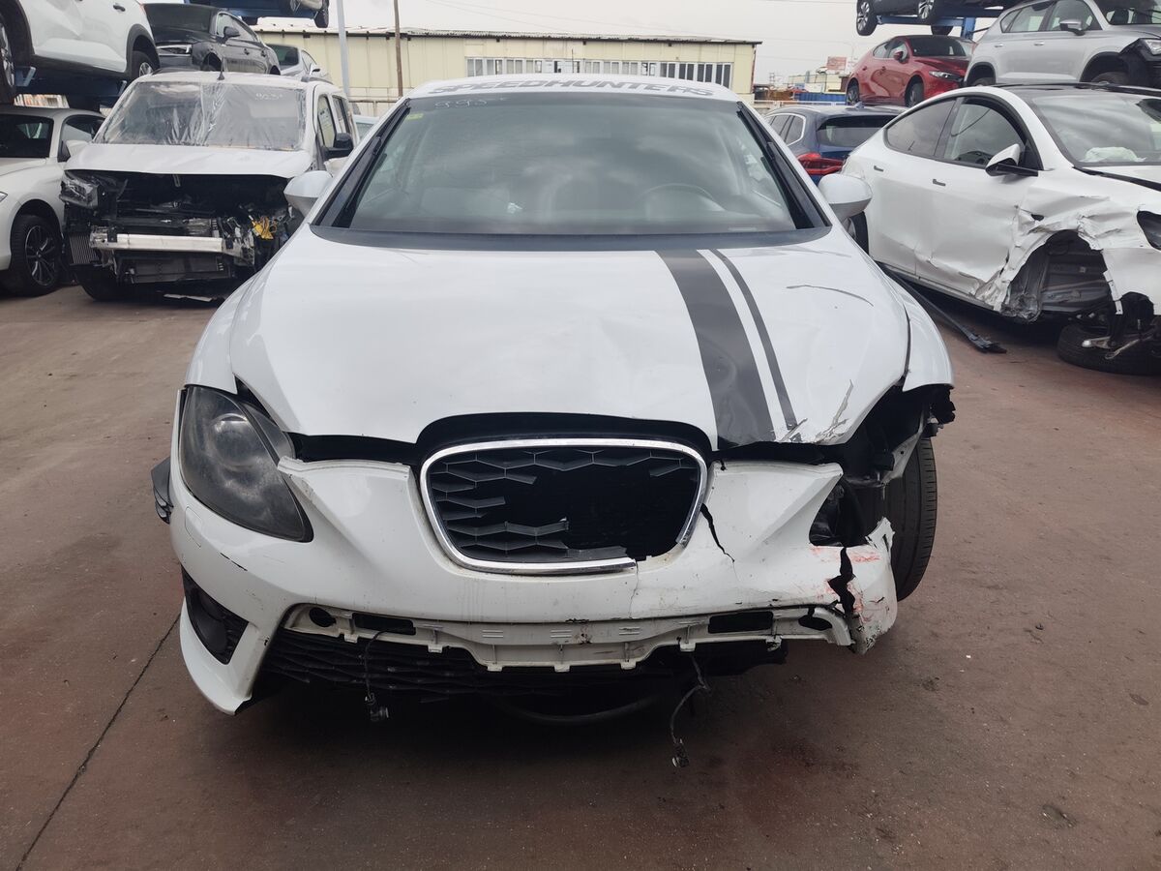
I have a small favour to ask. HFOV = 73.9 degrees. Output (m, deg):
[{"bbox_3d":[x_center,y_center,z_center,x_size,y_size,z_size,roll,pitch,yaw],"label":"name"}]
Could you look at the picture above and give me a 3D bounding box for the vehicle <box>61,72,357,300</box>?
[{"bbox_3d":[-3.101,-2.471,7.326,1.900,1.840,4.300,-3,21,-8],"label":"vehicle"}]

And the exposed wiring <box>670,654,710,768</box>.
[{"bbox_3d":[0.205,0.508,1.410,0.075,0.265,0.060,0,21,0],"label":"exposed wiring"}]

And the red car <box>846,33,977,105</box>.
[{"bbox_3d":[7.758,-8.203,17.530,1.800,1.440,4.460,-3,21,-8],"label":"red car"}]

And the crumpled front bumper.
[{"bbox_3d":[-0.084,0.261,1.510,1.640,0.590,0.520,0,21,0],"label":"crumpled front bumper"}]

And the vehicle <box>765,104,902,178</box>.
[{"bbox_3d":[3.457,-3.865,11.361,1.890,1.670,4.680,1,21,1],"label":"vehicle"}]

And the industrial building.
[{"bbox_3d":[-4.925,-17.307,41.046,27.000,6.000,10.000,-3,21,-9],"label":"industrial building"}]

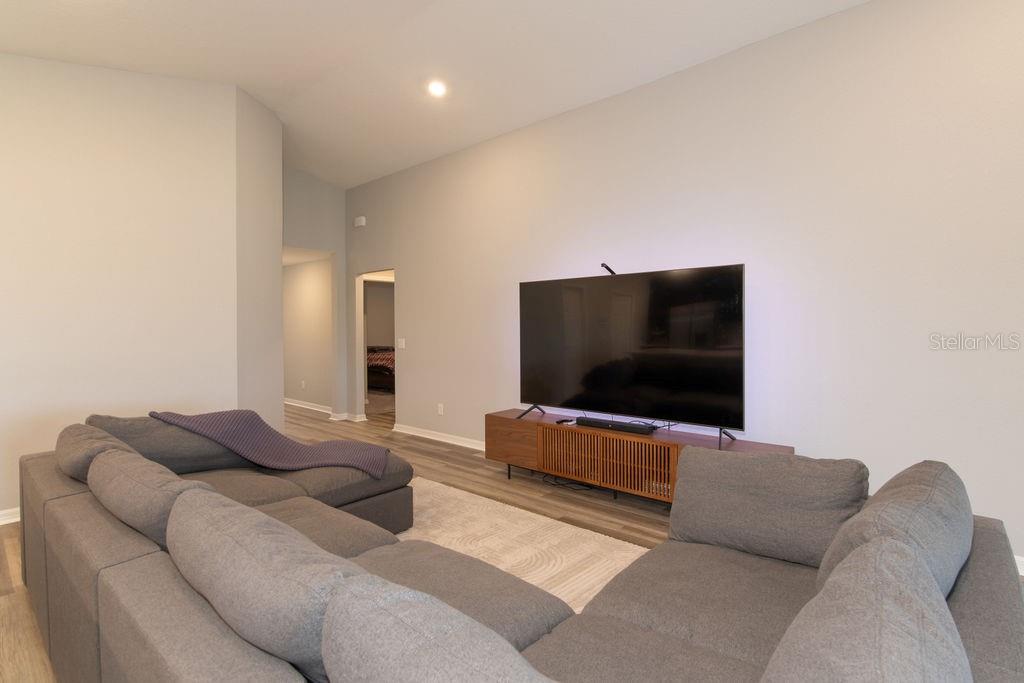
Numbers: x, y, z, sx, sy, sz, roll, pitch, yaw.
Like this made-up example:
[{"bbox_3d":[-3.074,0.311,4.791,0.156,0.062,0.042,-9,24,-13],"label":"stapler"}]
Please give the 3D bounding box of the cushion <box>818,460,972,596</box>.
[{"bbox_3d":[1.044,0.595,1.325,0.220,0.490,0.720,32,21,36],"label":"cushion"}]

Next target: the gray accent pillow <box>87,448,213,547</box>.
[{"bbox_3d":[-1.252,0.598,1.731,0.750,0.460,0.220,1,27,39],"label":"gray accent pillow"}]

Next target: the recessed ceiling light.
[{"bbox_3d":[-0.670,-2.268,4.348,0.170,0.030,0.170,5,-5,0],"label":"recessed ceiling light"}]

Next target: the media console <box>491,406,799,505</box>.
[{"bbox_3d":[0.802,0.946,3.736,2.330,0.540,0.460,1,1,41],"label":"media console"}]

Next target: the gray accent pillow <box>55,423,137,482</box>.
[{"bbox_3d":[-1.825,0.593,2.184,0.740,0.450,0.220,1,24,41],"label":"gray accent pillow"}]

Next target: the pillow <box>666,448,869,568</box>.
[{"bbox_3d":[0.986,0.626,1.903,0.690,0.420,0.210,1,-19,34],"label":"pillow"}]

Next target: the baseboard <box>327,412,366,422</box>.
[{"bbox_3d":[-2.393,1.103,7.086,0.490,0.095,0.330,1,1,41],"label":"baseboard"}]

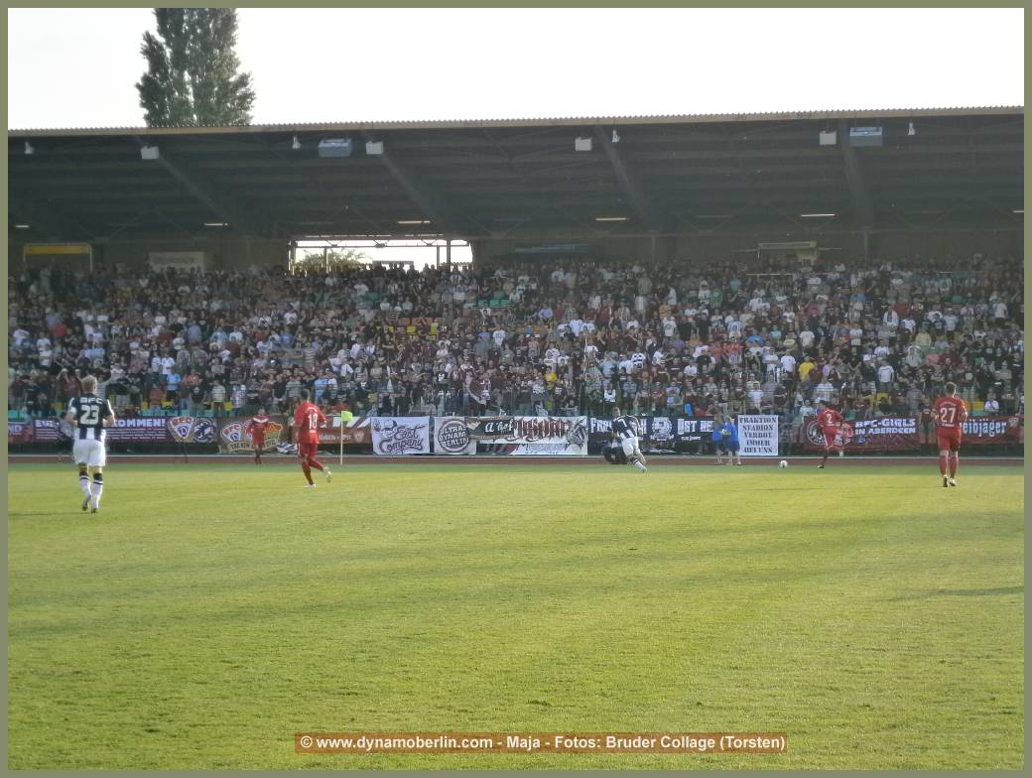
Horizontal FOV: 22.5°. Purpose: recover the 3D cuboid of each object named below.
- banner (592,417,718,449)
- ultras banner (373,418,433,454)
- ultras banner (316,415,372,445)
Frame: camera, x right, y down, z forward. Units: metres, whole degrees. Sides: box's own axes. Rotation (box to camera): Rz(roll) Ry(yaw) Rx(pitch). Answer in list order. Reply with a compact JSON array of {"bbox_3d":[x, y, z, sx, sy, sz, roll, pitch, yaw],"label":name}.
[{"bbox_3d":[4.203,1.261,77.701,4.096,0.831,0.050,0,-1,11],"label":"banner"},{"bbox_3d":[-3.509,1.436,79.167,1.831,1.149,0.050,0,-1,11],"label":"ultras banner"},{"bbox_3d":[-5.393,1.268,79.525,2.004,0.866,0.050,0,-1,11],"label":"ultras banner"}]

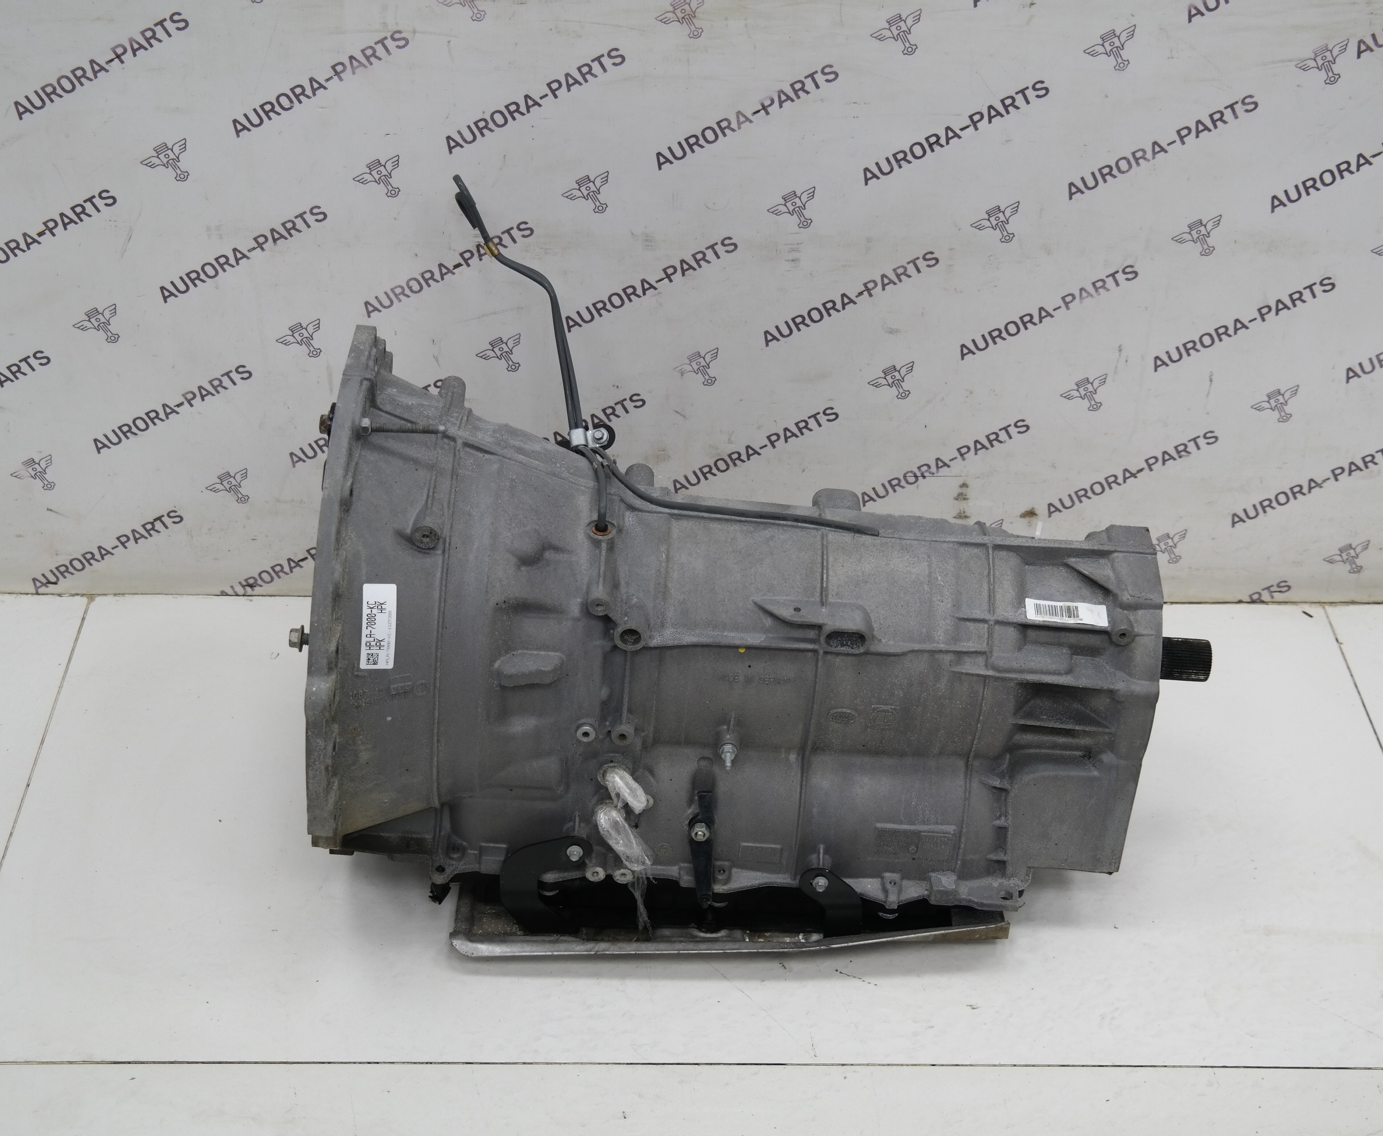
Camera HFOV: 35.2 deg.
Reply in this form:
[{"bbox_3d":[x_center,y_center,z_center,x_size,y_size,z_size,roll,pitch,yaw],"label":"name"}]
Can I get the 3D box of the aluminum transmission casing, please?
[{"bbox_3d":[0.031,0.040,1.695,0.680,0.480,0.400,2,36,-4],"label":"aluminum transmission casing"}]

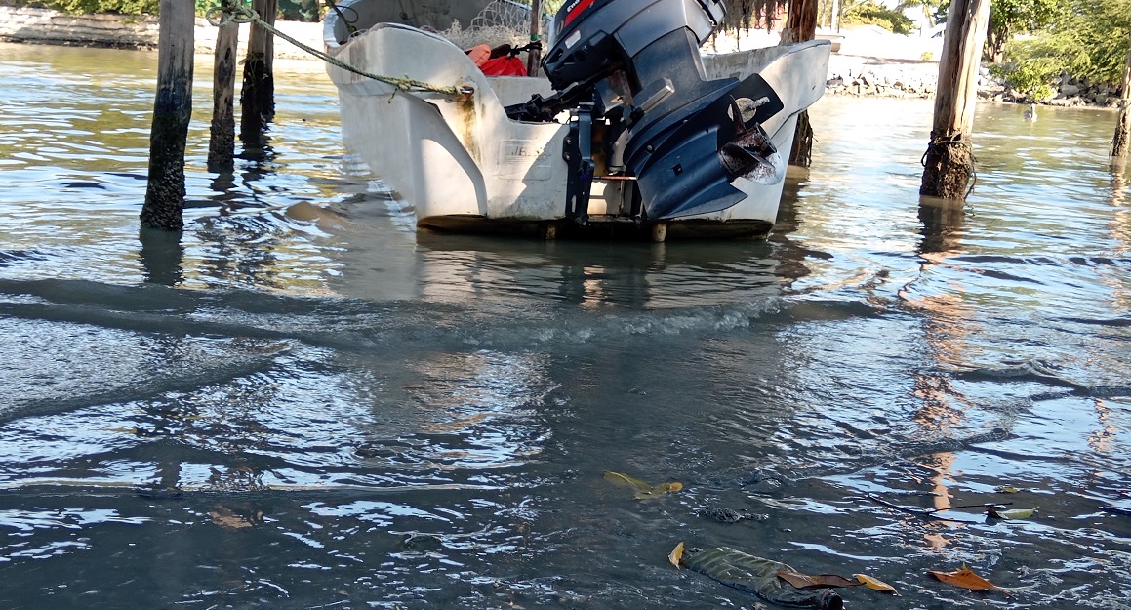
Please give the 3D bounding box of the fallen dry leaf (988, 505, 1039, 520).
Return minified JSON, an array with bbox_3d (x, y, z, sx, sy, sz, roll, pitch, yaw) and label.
[{"bbox_3d":[0.654,0.304,2.288,0.079,0.017,0.026,1,10,-12],"label":"fallen dry leaf"}]

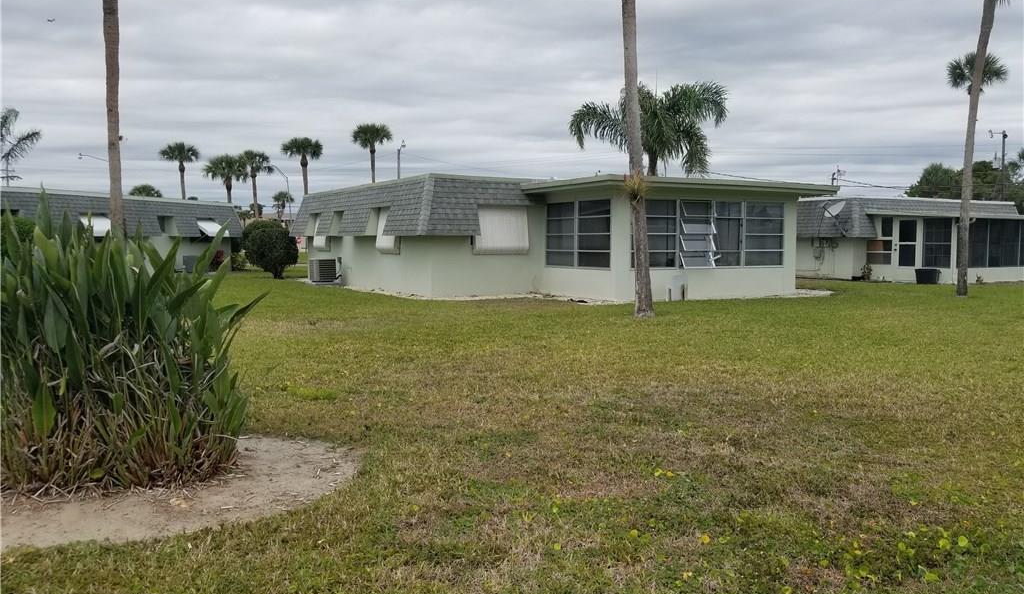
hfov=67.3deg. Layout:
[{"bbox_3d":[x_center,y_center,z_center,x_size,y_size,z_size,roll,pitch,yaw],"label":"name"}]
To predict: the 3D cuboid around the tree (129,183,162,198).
[{"bbox_3d":[-30.498,-6.481,63.686,3.100,5.890,3.100,0,5,0],"label":"tree"}]

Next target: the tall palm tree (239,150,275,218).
[{"bbox_3d":[-19.268,-7.078,57.619,3.000,8.050,3.000,0,5,0],"label":"tall palm tree"}]

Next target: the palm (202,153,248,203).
[{"bbox_3d":[-20.488,-6.529,54.654,3.200,7.420,3.200,0,5,0],"label":"palm"}]

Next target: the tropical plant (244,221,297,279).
[{"bbox_3d":[-8.666,-1.673,27.554,1.870,2.060,1.800,0,5,0],"label":"tropical plant"}]

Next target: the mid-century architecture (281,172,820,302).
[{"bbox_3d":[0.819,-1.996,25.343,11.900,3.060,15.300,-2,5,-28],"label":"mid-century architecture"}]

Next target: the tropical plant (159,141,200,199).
[{"bbox_3d":[-25.939,-7.660,59.579,3.100,8.890,3.100,0,5,0],"label":"tropical plant"}]

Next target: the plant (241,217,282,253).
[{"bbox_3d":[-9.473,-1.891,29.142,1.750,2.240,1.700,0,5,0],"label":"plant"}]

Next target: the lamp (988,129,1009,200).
[{"bbox_3d":[41.116,-8.869,64.498,1.700,10.520,0.700,0,5,0],"label":"lamp"}]

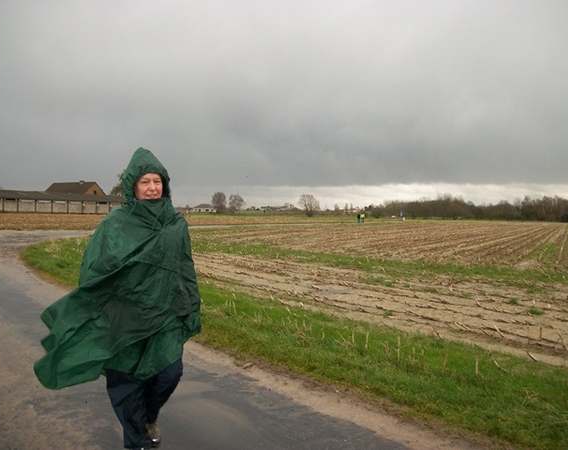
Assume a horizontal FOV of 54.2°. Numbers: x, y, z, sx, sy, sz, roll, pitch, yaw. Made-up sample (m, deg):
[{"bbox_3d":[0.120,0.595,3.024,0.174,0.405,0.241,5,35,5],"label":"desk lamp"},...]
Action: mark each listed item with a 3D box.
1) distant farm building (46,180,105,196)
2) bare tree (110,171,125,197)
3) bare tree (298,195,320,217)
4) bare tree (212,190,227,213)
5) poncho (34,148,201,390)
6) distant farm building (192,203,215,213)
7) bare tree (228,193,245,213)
[{"bbox_3d":[-50.744,-6.863,135.000,14.000,7.600,9.500,2,1,22],"label":"distant farm building"},{"bbox_3d":[-36.443,-8.437,130.000,8.000,10.800,8.000,1,1,0],"label":"bare tree"},{"bbox_3d":[7.585,-5.681,165.000,6.800,6.600,6.500,1,1,0],"label":"bare tree"},{"bbox_3d":[-30.814,-10.654,265.000,6.800,10.200,6.600,1,1,0],"label":"bare tree"},{"bbox_3d":[-0.919,0.236,3.080,0.860,1.270,0.580,1,1,-16],"label":"poncho"},{"bbox_3d":[-44.429,-9.445,310.000,14.500,5.000,10.000,1,1,-14],"label":"distant farm building"},{"bbox_3d":[-22.454,-10.319,265.000,7.800,9.400,7.500,1,1,0],"label":"bare tree"}]

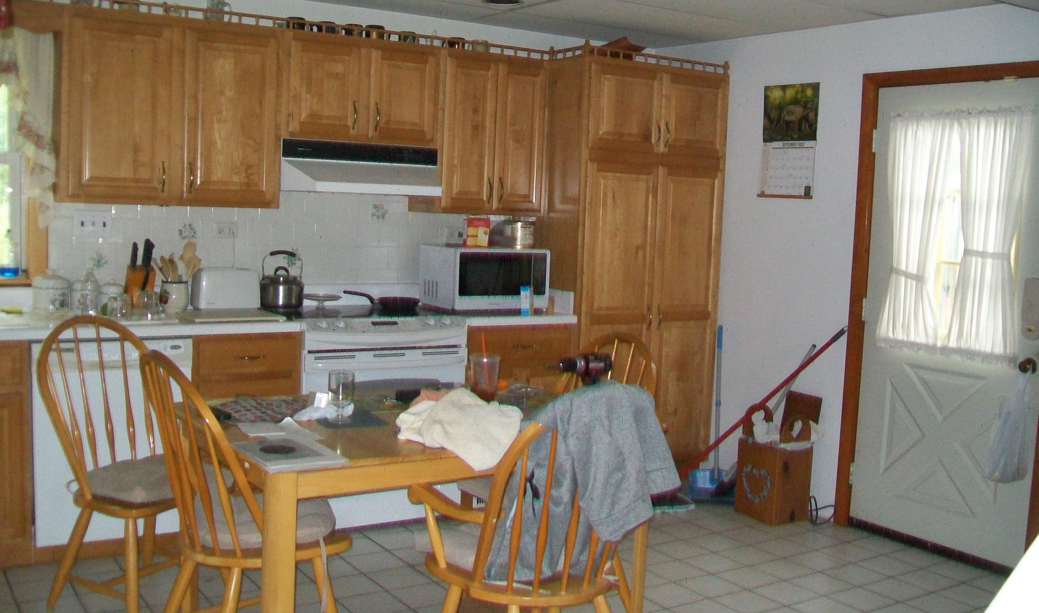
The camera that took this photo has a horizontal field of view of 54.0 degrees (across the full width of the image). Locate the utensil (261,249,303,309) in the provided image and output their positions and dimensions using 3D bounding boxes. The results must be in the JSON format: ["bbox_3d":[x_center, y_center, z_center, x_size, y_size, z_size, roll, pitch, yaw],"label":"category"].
[{"bbox_3d":[-1.073,-0.123,4.618,0.205,0.260,0.215,2,6,0],"label":"utensil"}]

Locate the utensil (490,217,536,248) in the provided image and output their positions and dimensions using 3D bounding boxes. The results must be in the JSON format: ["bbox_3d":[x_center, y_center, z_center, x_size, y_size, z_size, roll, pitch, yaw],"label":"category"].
[{"bbox_3d":[-0.029,-0.364,5.041,0.200,0.150,0.190,2,5,0],"label":"utensil"}]

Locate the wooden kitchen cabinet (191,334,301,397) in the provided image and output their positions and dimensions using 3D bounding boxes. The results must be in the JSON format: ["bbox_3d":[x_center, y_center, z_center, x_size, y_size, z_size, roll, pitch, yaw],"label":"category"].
[{"bbox_3d":[-1.244,0.498,4.304,0.456,0.881,0.632,-1,6,-33],"label":"wooden kitchen cabinet"}]

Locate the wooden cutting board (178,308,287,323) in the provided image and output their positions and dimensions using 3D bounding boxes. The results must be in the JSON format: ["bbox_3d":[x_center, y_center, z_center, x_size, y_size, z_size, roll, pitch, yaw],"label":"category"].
[{"bbox_3d":[-1.215,0.039,4.260,0.390,0.018,0.400,-1,7,-32],"label":"wooden cutting board"}]

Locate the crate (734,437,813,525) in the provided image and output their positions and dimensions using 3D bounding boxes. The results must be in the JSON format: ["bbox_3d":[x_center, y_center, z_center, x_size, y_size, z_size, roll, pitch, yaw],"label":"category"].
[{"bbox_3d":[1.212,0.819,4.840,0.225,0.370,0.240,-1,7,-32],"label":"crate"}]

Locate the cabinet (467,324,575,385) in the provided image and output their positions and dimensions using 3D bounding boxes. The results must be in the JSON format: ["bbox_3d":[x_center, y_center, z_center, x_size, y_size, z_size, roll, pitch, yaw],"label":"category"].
[{"bbox_3d":[-0.156,0.472,5.081,0.595,0.840,0.610,-1,7,-32],"label":"cabinet"}]

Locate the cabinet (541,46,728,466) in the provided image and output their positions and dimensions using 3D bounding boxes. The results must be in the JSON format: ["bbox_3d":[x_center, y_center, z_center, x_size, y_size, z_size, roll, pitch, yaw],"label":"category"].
[{"bbox_3d":[0.501,-0.174,5.364,0.917,2.157,0.636,-1,6,-33],"label":"cabinet"}]

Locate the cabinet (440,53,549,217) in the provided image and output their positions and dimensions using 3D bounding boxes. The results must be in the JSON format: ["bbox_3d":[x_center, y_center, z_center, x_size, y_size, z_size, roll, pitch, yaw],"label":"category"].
[{"bbox_3d":[-0.190,-0.834,5.016,0.598,0.762,0.333,-1,6,-33],"label":"cabinet"}]

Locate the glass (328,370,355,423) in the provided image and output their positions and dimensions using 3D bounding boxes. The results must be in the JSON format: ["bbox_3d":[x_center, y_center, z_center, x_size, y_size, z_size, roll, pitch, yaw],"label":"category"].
[{"bbox_3d":[-0.566,0.283,3.228,0.083,0.155,0.083,-1,7,-32],"label":"glass"}]

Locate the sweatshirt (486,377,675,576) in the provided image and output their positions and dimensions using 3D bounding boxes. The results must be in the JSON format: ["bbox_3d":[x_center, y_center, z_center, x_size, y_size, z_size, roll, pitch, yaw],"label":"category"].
[{"bbox_3d":[0.148,0.451,2.591,0.450,0.540,0.280,0,6,-21],"label":"sweatshirt"}]

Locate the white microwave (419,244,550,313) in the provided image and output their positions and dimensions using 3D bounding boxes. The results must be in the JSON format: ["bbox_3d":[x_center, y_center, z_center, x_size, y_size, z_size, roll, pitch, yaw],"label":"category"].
[{"bbox_3d":[-0.173,-0.135,4.998,0.520,0.300,0.360,-1,7,-32],"label":"white microwave"}]

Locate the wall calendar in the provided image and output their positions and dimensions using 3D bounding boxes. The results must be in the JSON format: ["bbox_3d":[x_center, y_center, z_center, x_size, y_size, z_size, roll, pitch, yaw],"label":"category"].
[{"bbox_3d":[1.293,-0.796,4.933,0.018,0.553,0.350,-1,6,-33],"label":"wall calendar"}]

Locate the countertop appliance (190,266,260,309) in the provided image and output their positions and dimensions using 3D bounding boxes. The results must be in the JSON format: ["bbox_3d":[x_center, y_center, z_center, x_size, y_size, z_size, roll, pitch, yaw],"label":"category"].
[{"bbox_3d":[-1.276,-0.079,4.425,0.269,0.178,0.160,-1,6,-33],"label":"countertop appliance"}]

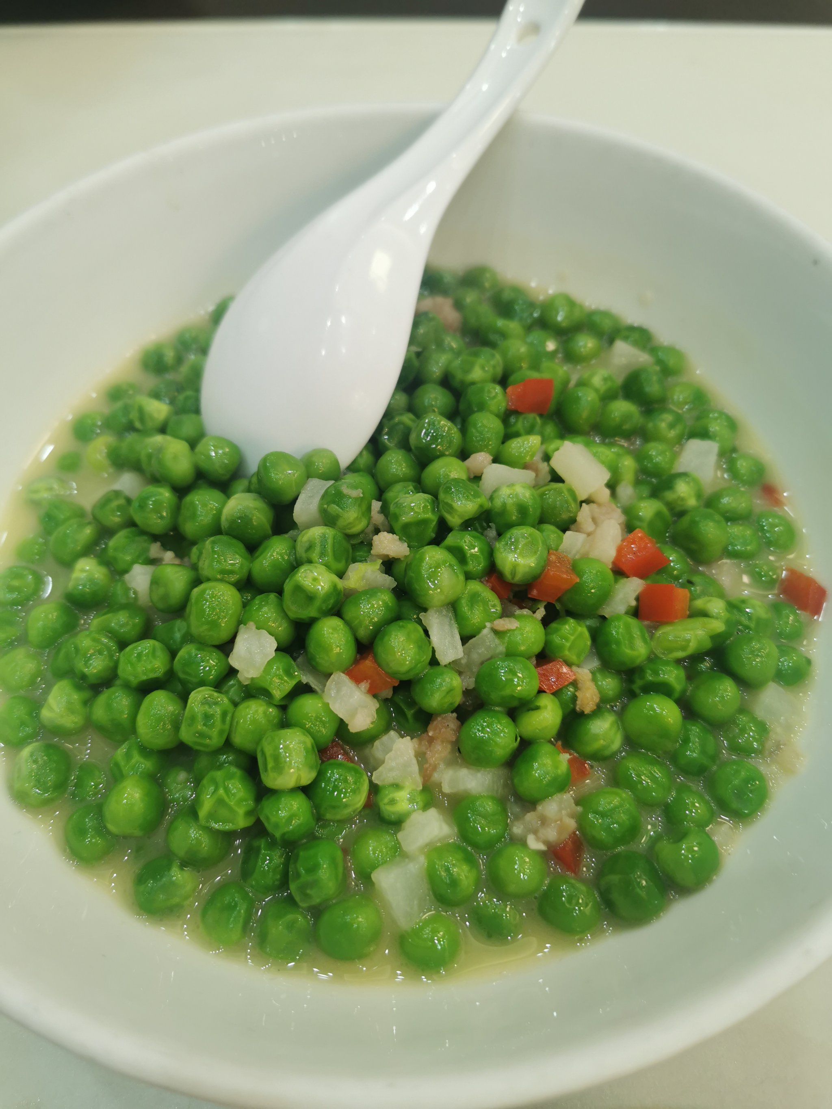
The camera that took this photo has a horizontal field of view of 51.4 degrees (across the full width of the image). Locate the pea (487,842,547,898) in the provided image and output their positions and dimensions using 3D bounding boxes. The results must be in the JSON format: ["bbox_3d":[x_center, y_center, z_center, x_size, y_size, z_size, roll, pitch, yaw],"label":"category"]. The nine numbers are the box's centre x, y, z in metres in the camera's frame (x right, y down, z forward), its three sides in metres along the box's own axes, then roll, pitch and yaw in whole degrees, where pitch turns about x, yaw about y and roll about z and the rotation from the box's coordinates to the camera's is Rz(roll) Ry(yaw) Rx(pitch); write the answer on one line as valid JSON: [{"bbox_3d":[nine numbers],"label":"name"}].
[{"bbox_3d":[0.016,0.050,0.137,0.009,0.009,0.009,0,58,0],"label":"pea"}]

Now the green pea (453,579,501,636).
[{"bbox_3d":[0.010,0.009,0.149,0.009,0.009,0.009,0,58,0],"label":"green pea"}]

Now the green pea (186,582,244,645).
[{"bbox_3d":[-0.035,0.010,0.151,0.010,0.010,0.010,-1,58,0],"label":"green pea"}]

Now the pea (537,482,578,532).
[{"bbox_3d":[0.026,-0.009,0.162,0.009,0.009,0.009,-1,58,0],"label":"pea"}]

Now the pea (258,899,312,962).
[{"bbox_3d":[-0.020,0.057,0.130,0.008,0.008,0.009,-1,58,0],"label":"pea"}]

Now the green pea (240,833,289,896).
[{"bbox_3d":[-0.023,0.047,0.132,0.008,0.008,0.009,0,58,0],"label":"green pea"}]

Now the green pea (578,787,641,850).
[{"bbox_3d":[0.031,0.042,0.139,0.010,0.010,0.010,-1,58,0],"label":"green pea"}]

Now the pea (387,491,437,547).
[{"bbox_3d":[-0.001,-0.006,0.163,0.010,0.010,0.010,0,58,0],"label":"pea"}]

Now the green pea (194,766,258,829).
[{"bbox_3d":[-0.030,0.039,0.139,0.010,0.010,0.010,0,58,0],"label":"green pea"}]

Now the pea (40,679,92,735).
[{"bbox_3d":[-0.059,0.026,0.145,0.009,0.009,0.009,0,58,0],"label":"pea"}]

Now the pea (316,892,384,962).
[{"bbox_3d":[-0.010,0.056,0.131,0.010,0.010,0.010,-2,58,0],"label":"pea"}]

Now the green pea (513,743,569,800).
[{"bbox_3d":[0.021,0.036,0.143,0.010,0.009,0.010,0,58,0],"label":"green pea"}]

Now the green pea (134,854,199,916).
[{"bbox_3d":[-0.040,0.052,0.137,0.010,0.009,0.009,-1,58,0],"label":"green pea"}]

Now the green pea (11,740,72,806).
[{"bbox_3d":[-0.063,0.037,0.146,0.010,0.011,0.011,-2,58,0],"label":"green pea"}]

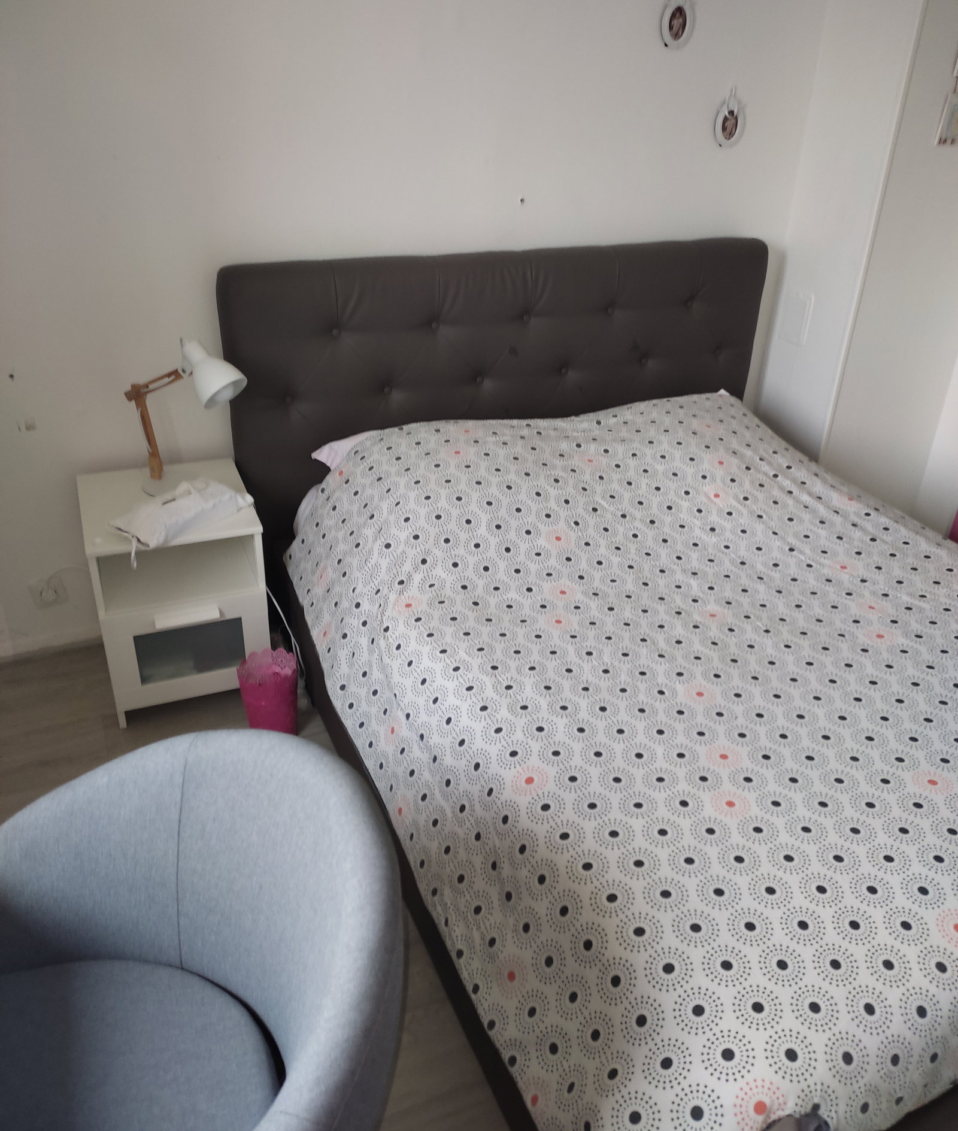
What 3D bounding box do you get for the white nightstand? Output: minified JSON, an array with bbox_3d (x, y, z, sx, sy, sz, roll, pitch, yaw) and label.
[{"bbox_3d":[-0.794,0.065,2.536,0.390,0.530,0.410,-10,32,-20],"label":"white nightstand"}]

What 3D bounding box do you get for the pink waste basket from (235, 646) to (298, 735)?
[{"bbox_3d":[-0.517,0.340,2.390,0.147,0.220,0.147,-11,32,-21],"label":"pink waste basket"}]

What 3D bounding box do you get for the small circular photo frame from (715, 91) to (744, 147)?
[{"bbox_3d":[0.730,-1.285,2.781,0.101,0.138,0.018,-11,32,-21],"label":"small circular photo frame"}]

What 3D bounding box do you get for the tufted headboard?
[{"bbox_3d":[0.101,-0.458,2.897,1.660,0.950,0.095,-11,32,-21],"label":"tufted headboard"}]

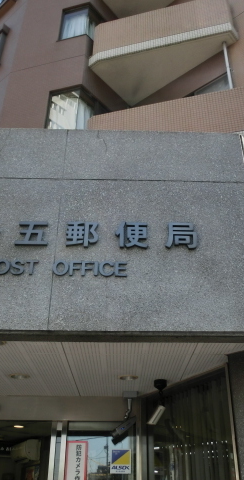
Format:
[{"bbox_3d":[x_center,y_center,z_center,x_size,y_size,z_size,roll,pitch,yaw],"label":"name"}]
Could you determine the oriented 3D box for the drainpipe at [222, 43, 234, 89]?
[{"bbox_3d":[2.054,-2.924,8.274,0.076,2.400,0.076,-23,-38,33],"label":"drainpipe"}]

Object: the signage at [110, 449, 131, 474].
[{"bbox_3d":[-0.009,2.189,4.379,0.202,0.208,0.010,0,-31,1],"label":"signage"}]

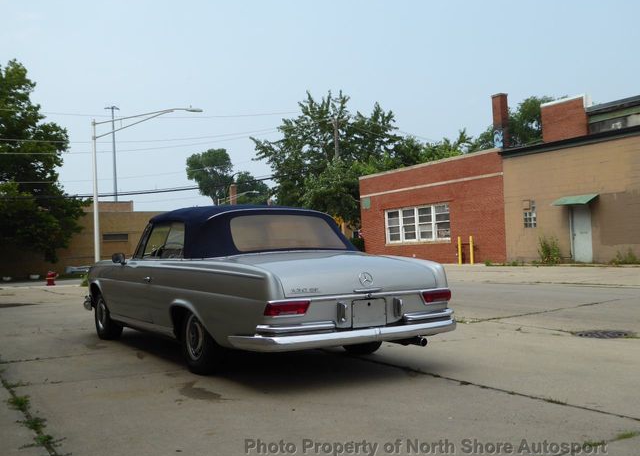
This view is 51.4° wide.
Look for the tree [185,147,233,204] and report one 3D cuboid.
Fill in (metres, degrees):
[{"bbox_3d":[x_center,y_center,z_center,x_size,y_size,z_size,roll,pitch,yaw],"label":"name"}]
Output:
[{"bbox_3d":[-13.161,-2.430,80.000,5.800,14.250,5.800,-2,-2,0],"label":"tree"}]

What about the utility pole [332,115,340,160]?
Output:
[{"bbox_3d":[1.236,-2.597,47.000,1.200,10.411,0.300,0,-2,-33],"label":"utility pole"}]

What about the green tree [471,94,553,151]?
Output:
[{"bbox_3d":[13.593,-3.660,47.000,6.600,11.393,6.600,-2,-2,0],"label":"green tree"}]

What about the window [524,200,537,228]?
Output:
[{"bbox_3d":[8.824,-0.566,27.900,0.150,1.160,0.600,0,-2,-33],"label":"window"}]

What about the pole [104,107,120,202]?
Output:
[{"bbox_3d":[-20.020,-3.794,65.000,1.500,16.338,0.500,-2,-2,0],"label":"pole"}]

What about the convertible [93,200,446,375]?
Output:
[{"bbox_3d":[-0.885,0.483,6.590,1.830,1.430,4.860,0,-2,-33],"label":"convertible"}]

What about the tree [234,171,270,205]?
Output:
[{"bbox_3d":[-8.439,-1.230,82.000,5.600,11.707,5.600,-2,-2,0],"label":"tree"}]

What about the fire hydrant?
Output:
[{"bbox_3d":[-11.497,2.175,28.500,0.380,0.640,0.420,0,-2,-33],"label":"fire hydrant"}]

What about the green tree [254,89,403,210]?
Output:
[{"bbox_3d":[0.518,-3.454,46.000,10.200,12.097,9.500,-2,-2,0],"label":"green tree"}]

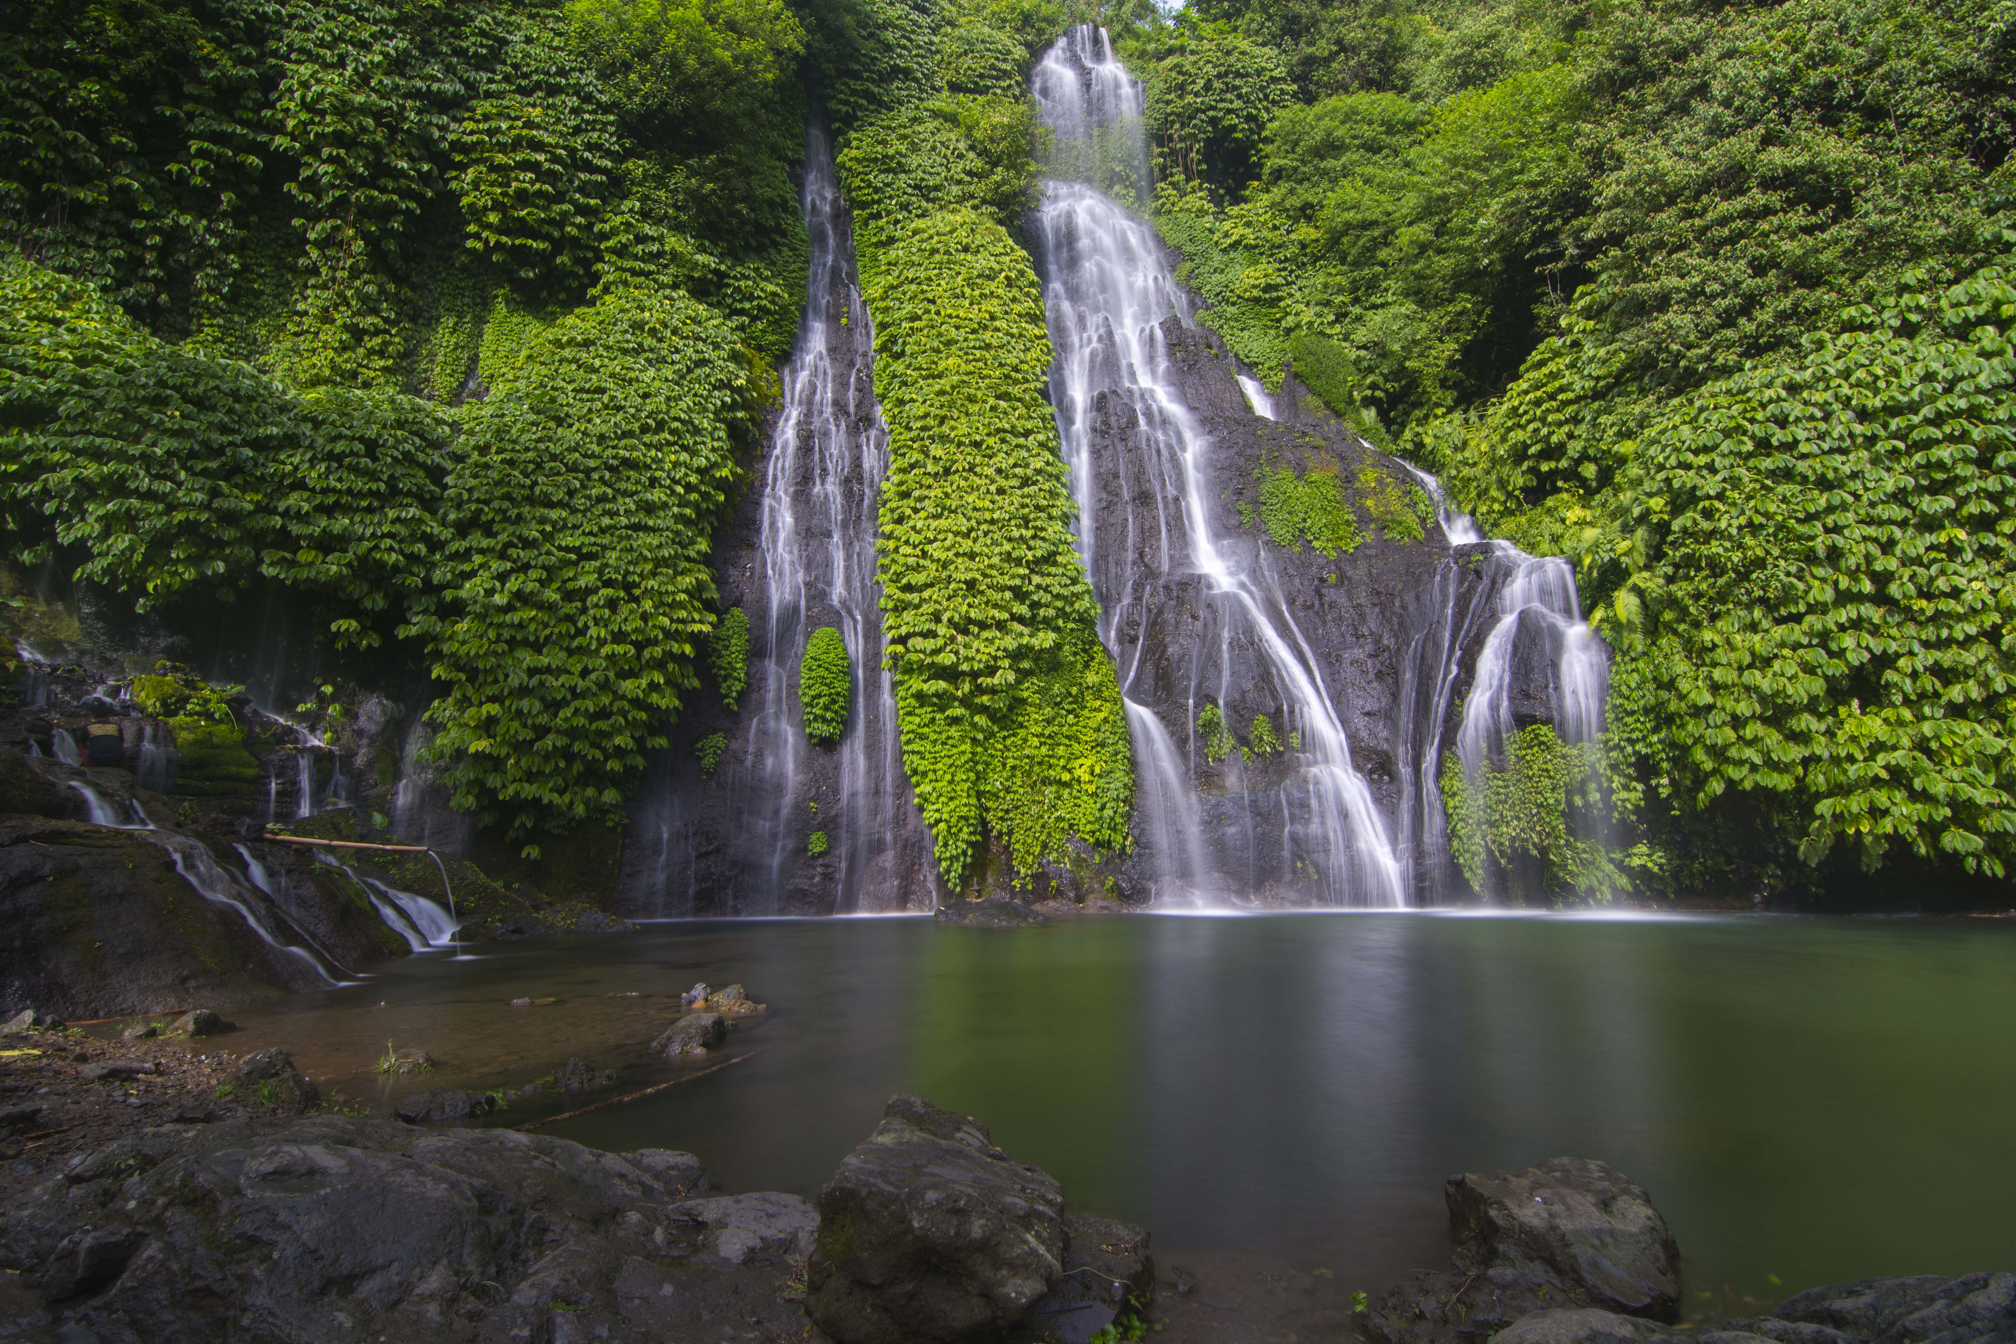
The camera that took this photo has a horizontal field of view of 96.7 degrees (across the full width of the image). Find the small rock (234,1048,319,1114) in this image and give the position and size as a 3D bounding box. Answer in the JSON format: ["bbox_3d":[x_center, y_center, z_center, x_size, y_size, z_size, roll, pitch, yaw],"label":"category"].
[{"bbox_3d":[-4.330,2.401,5.330,0.376,0.290,0.339,6,-10,-37],"label":"small rock"}]

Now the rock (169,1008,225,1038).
[{"bbox_3d":[-6.522,2.812,7.230,0.345,0.171,0.294,7,-11,-40],"label":"rock"}]

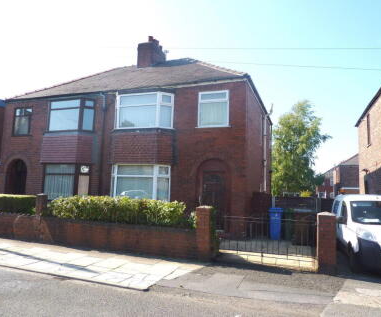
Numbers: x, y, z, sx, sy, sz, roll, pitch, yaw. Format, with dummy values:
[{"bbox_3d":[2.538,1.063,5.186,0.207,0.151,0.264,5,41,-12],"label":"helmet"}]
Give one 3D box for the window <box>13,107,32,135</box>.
[{"bbox_3d":[-7.883,-1.775,14.345,1.086,1.373,0.150,0,-6,21],"label":"window"}]

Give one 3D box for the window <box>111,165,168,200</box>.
[{"bbox_3d":[-2.018,0.984,11.490,2.542,1.497,0.541,0,-6,21],"label":"window"}]

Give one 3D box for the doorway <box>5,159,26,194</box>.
[{"bbox_3d":[-7.994,1.282,14.148,1.240,2.497,0.250,0,-6,21],"label":"doorway"}]

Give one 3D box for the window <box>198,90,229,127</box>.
[{"bbox_3d":[0.803,-1.777,10.958,1.158,1.332,0.140,0,-6,21],"label":"window"}]

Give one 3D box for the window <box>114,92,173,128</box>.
[{"bbox_3d":[-1.923,-1.794,11.769,2.542,1.343,0.541,0,-6,21],"label":"window"}]

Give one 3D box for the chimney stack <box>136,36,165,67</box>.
[{"bbox_3d":[-2.042,-5.487,16.498,0.881,1.671,1.661,0,-6,21],"label":"chimney stack"}]

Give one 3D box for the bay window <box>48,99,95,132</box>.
[{"bbox_3d":[-5.333,-1.823,13.096,2.583,1.414,0.541,0,-6,21],"label":"bay window"}]

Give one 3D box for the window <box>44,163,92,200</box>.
[{"bbox_3d":[-5.430,1.000,12.812,2.583,1.497,0.541,0,-6,21],"label":"window"}]

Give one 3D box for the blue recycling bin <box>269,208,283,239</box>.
[{"bbox_3d":[2.897,2.166,10.306,0.490,1.070,0.550,0,-6,21],"label":"blue recycling bin"}]

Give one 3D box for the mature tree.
[{"bbox_3d":[8.160,-0.256,23.074,4.800,8.800,4.600,0,-6,21],"label":"mature tree"}]

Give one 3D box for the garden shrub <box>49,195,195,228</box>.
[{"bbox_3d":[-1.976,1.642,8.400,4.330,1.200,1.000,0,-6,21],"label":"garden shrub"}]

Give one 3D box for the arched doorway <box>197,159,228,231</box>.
[{"bbox_3d":[0.823,1.280,10.775,1.199,2.506,0.400,0,-6,21],"label":"arched doorway"}]

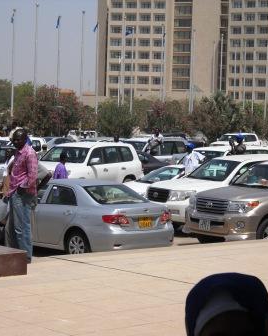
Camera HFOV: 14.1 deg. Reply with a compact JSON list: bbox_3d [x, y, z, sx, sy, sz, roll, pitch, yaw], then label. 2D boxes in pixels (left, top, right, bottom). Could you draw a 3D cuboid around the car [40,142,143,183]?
[{"bbox_3d":[-1.601,0.140,32.703,1.970,1.900,4.950,3,3,28],"label":"car"}]

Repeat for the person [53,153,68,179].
[{"bbox_3d":[-1.984,0.432,29.584,0.320,1.710,0.450,1,3,-24],"label":"person"}]

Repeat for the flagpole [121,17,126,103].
[{"bbox_3d":[-0.934,-8.345,101.710,0.180,11.500,0.180,1,3,0],"label":"flagpole"}]

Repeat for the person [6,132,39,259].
[{"bbox_3d":[-1.453,0.363,14.087,0.340,1.750,0.480,0,3,-35],"label":"person"}]

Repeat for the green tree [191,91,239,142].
[{"bbox_3d":[6.972,-3.962,92.879,4.106,5.311,4.000,2,3,0],"label":"green tree"}]

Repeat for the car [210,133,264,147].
[{"bbox_3d":[7.063,-1.487,76.536,1.920,1.860,4.850,3,3,31],"label":"car"}]

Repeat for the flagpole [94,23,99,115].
[{"bbox_3d":[-3.737,-8.796,108.912,0.180,11.500,0.180,1,3,0],"label":"flagpole"}]

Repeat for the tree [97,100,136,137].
[{"bbox_3d":[-1.335,-3.347,86.907,3.201,4.092,3.200,2,3,0],"label":"tree"}]

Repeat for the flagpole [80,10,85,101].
[{"bbox_3d":[-4.613,-8.215,97.550,0.180,11.500,0.180,1,3,0],"label":"flagpole"}]

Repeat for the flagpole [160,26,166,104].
[{"bbox_3d":[2.687,-8.208,108.275,0.180,12.116,0.180,2,3,0],"label":"flagpole"}]

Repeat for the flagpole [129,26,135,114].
[{"bbox_3d":[-0.193,-8.997,114.329,0.180,11.500,0.180,1,3,0],"label":"flagpole"}]

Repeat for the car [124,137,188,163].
[{"bbox_3d":[0.307,-0.371,46.992,1.930,1.880,4.850,4,3,41],"label":"car"}]

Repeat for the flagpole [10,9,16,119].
[{"bbox_3d":[-11.079,-8.291,99.277,0.180,12.215,0.180,2,3,0],"label":"flagpole"}]

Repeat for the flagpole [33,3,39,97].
[{"bbox_3d":[-8.567,-8.011,94.279,0.180,12.272,0.180,2,3,0],"label":"flagpole"}]

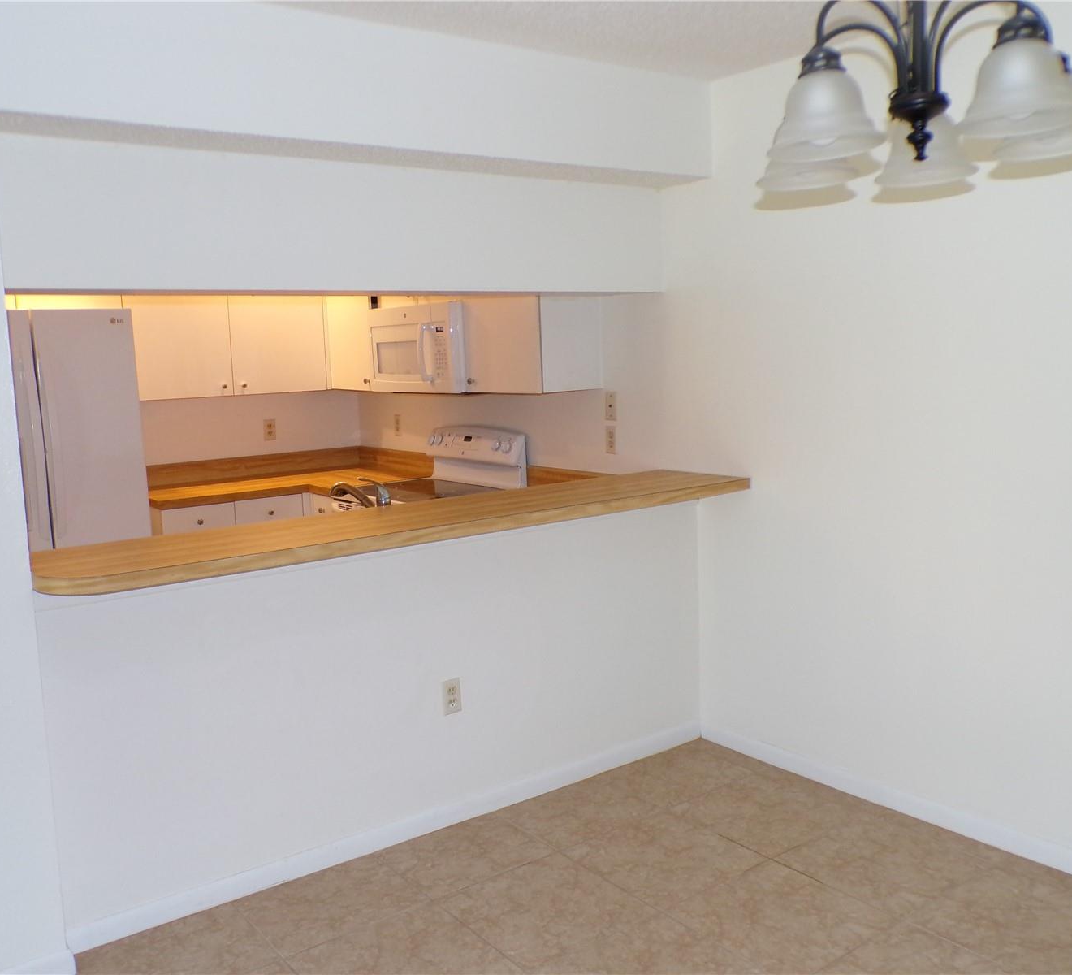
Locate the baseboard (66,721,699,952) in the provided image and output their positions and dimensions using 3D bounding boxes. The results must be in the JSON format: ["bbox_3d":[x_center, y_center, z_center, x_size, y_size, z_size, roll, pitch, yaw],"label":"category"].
[{"bbox_3d":[-0.288,1.090,3.512,2.376,0.072,0.013,-7,9,-36],"label":"baseboard"}]

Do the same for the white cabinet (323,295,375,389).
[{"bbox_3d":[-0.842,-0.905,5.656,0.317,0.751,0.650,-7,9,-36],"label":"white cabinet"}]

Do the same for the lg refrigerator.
[{"bbox_3d":[-2.335,0.118,4.861,0.833,1.800,0.800,-7,9,-36],"label":"lg refrigerator"}]

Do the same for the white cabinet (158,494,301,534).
[{"bbox_3d":[-1.671,0.474,5.569,0.755,0.873,0.590,-7,9,-36],"label":"white cabinet"}]

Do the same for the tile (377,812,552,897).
[{"bbox_3d":[-0.224,1.156,3.319,0.456,0.012,0.377,-7,9,-36],"label":"tile"}]

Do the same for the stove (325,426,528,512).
[{"bbox_3d":[-0.517,0.328,5.089,0.700,1.195,0.760,-7,9,-36],"label":"stove"}]

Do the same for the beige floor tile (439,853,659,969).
[{"bbox_3d":[0.028,1.190,2.986,0.456,0.012,0.457,-7,9,-36],"label":"beige floor tile"}]

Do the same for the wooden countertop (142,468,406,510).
[{"bbox_3d":[-1.336,0.004,5.555,1.400,0.040,0.940,-7,9,-36],"label":"wooden countertop"}]

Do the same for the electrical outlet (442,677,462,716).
[{"bbox_3d":[-0.281,0.691,3.480,0.070,0.115,0.008,-7,9,-36],"label":"electrical outlet"}]

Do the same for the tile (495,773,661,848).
[{"bbox_3d":[0.140,1.108,3.590,0.456,0.012,0.377,-7,9,-36],"label":"tile"}]

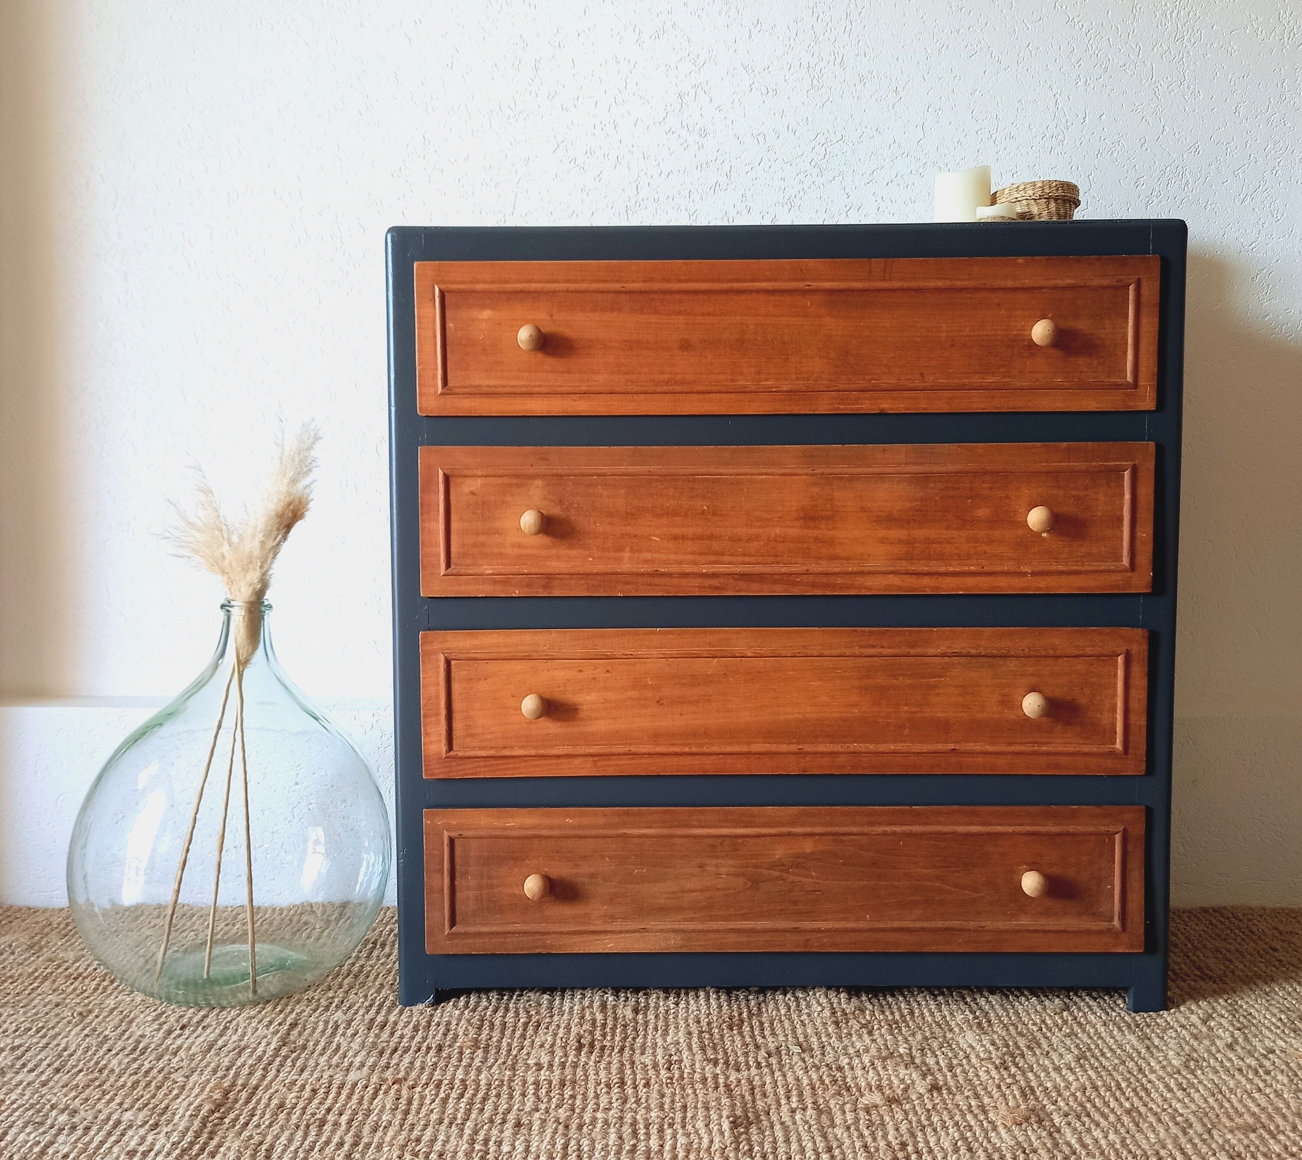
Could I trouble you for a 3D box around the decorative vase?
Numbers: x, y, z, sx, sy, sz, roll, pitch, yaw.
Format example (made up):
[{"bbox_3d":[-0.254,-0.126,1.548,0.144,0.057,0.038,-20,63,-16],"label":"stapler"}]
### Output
[{"bbox_3d":[-0.522,0.262,1.565,0.381,0.477,0.381,0,4,1],"label":"decorative vase"}]

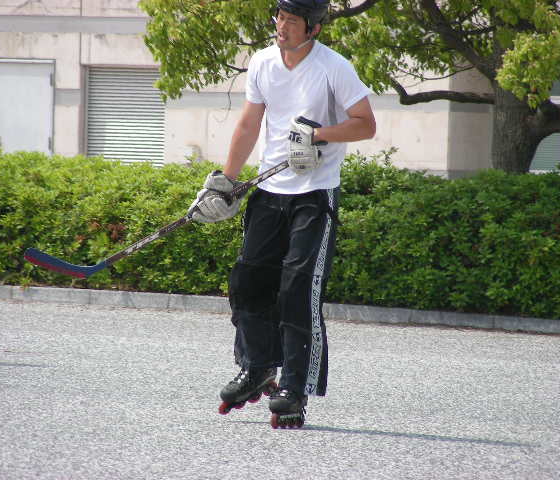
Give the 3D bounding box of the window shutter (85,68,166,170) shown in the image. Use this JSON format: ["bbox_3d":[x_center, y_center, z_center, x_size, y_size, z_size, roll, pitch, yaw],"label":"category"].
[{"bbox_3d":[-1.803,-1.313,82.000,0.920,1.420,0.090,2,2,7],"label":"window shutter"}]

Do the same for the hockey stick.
[{"bbox_3d":[-0.448,-0.153,28.483,1.510,0.212,0.070,-29,6,-37],"label":"hockey stick"}]

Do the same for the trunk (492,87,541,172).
[{"bbox_3d":[1.475,-0.310,44.000,0.310,1.320,0.290,1,2,0],"label":"trunk"}]

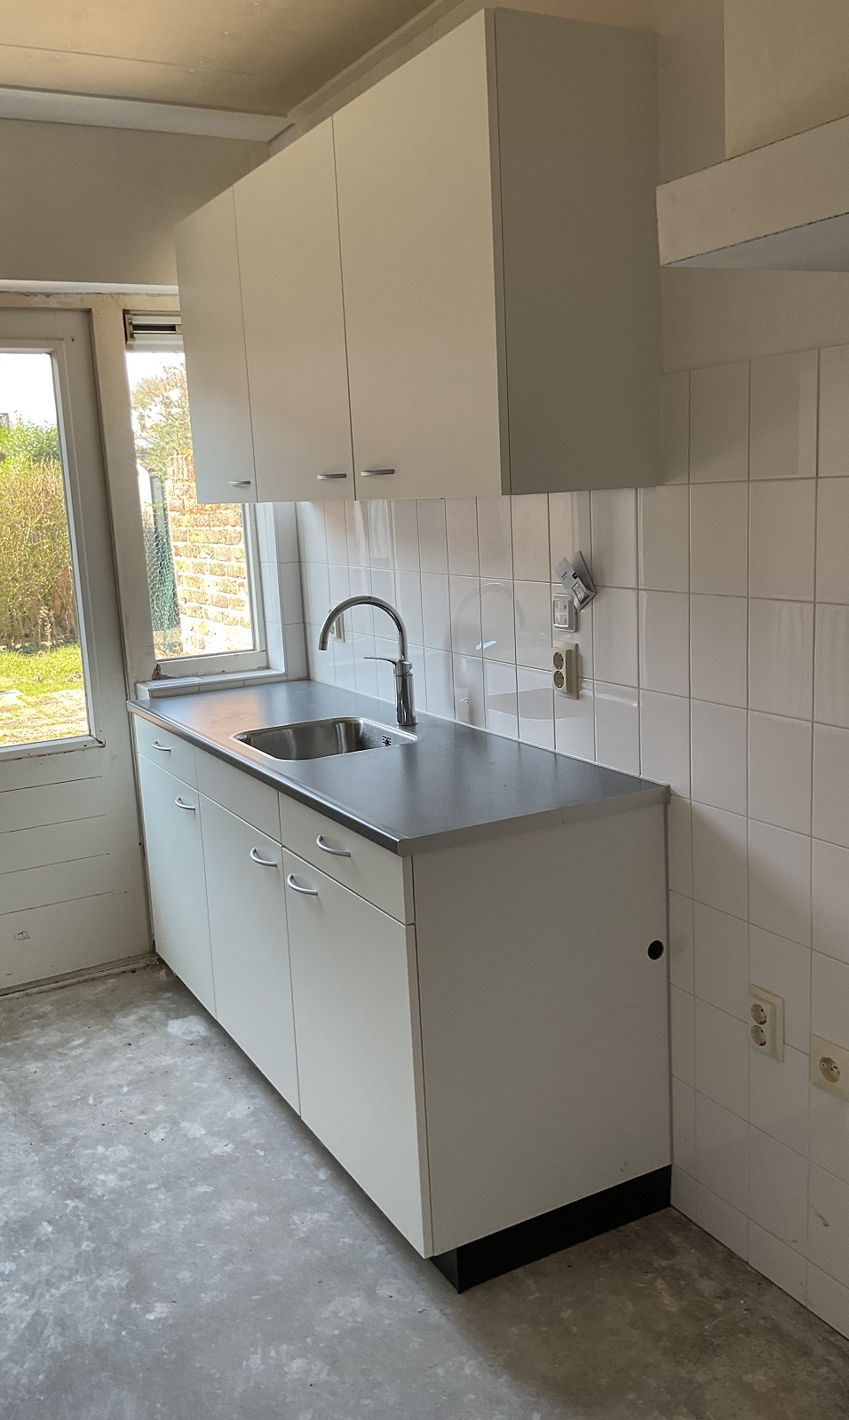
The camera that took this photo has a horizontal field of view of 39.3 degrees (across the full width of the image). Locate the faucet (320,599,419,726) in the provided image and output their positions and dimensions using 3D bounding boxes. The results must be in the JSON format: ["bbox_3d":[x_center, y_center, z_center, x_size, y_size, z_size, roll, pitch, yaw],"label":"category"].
[{"bbox_3d":[-0.146,-0.119,3.012,0.254,0.340,0.057,-8,12,-27],"label":"faucet"}]

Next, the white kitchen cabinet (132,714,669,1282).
[{"bbox_3d":[-0.185,0.525,3.069,0.590,0.882,1.791,-8,12,-27],"label":"white kitchen cabinet"}]

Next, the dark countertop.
[{"bbox_3d":[-0.210,0.076,2.992,0.593,0.032,1.812,-8,12,-27],"label":"dark countertop"}]

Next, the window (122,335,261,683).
[{"bbox_3d":[-0.729,-0.664,3.804,0.380,1.102,0.069,-8,12,-27],"label":"window"}]

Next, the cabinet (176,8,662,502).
[{"bbox_3d":[-0.134,-0.904,2.833,0.358,0.786,1.715,-8,12,-27],"label":"cabinet"}]

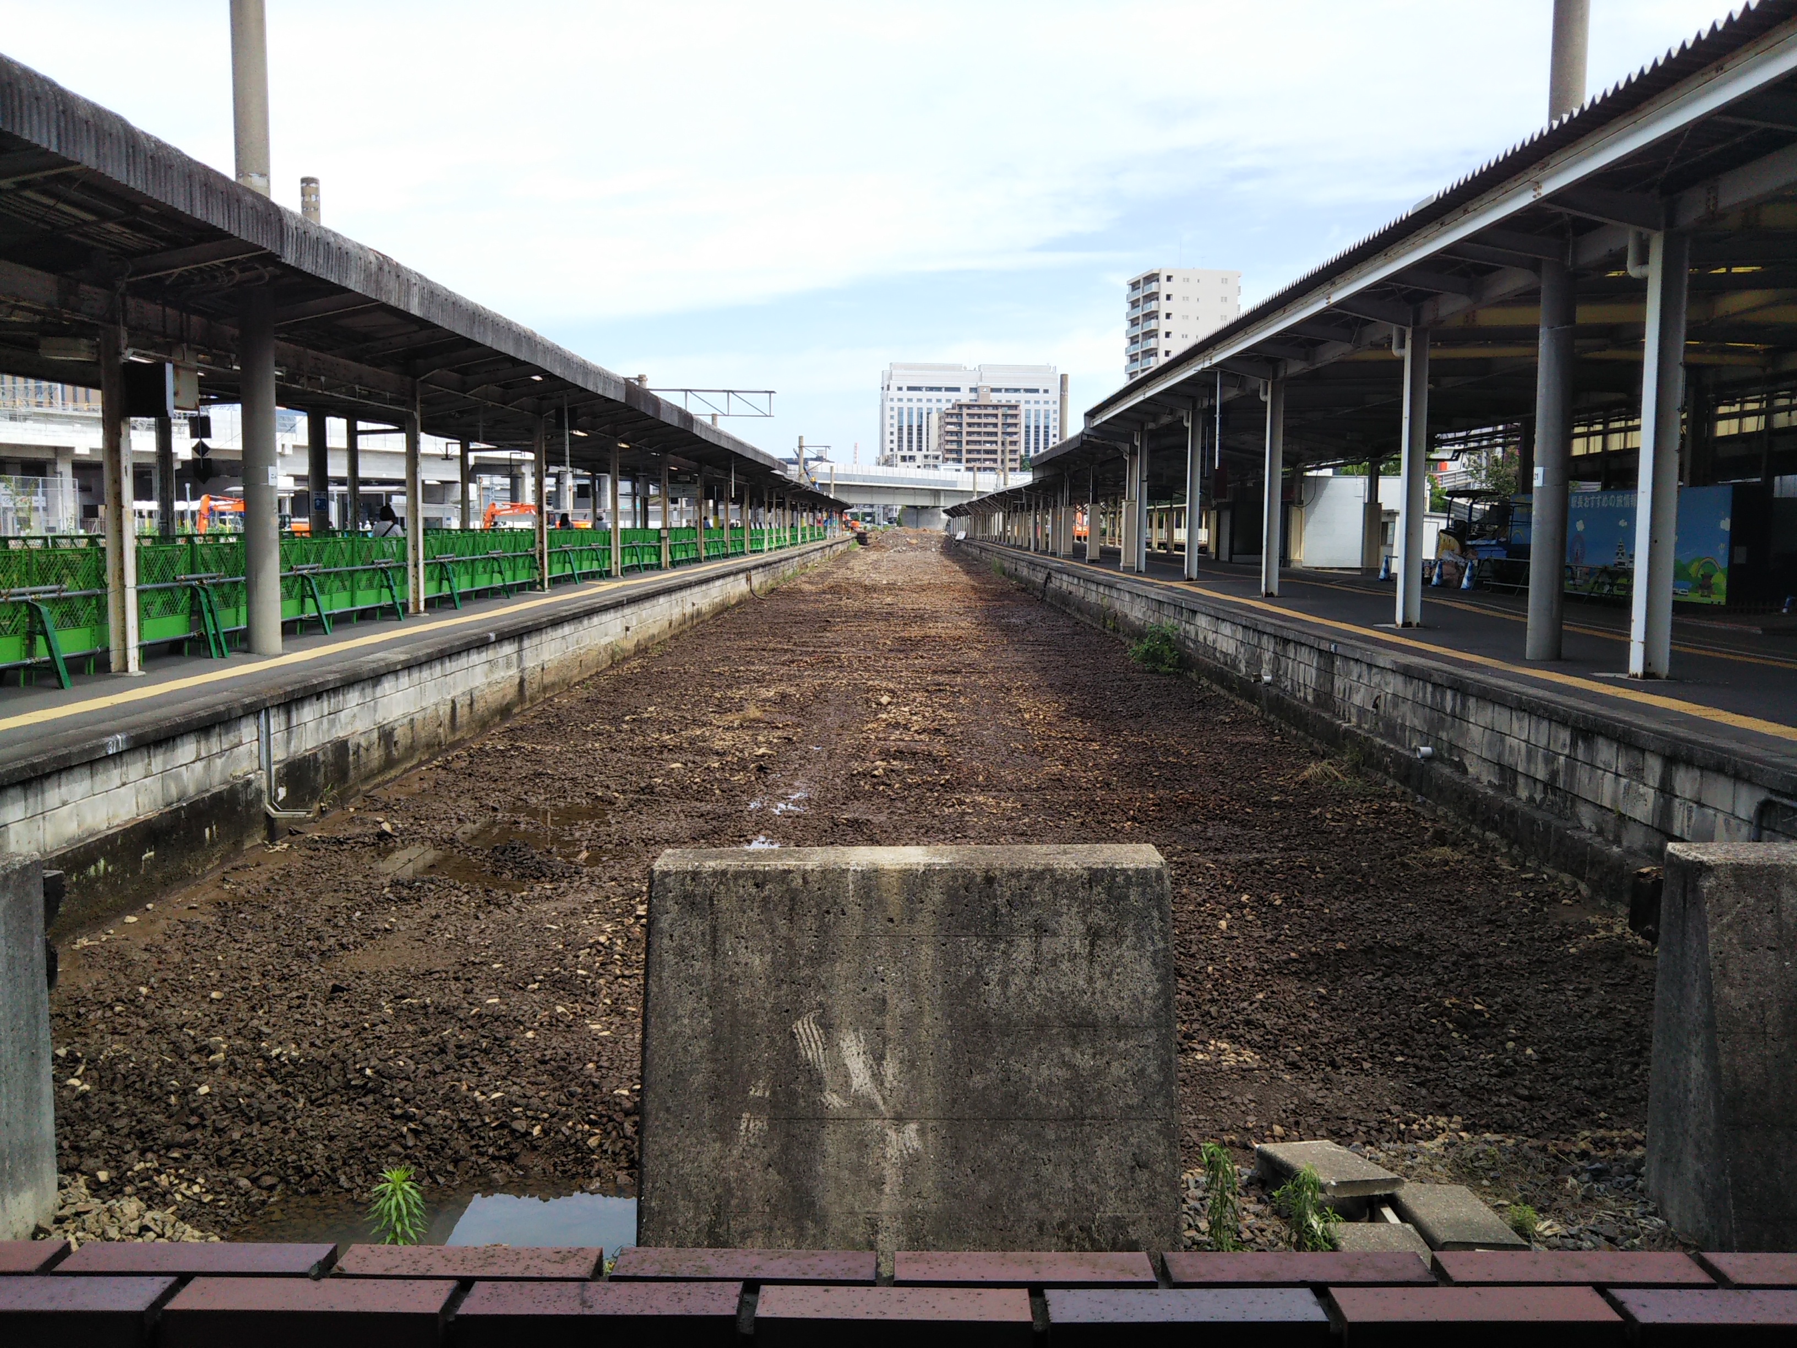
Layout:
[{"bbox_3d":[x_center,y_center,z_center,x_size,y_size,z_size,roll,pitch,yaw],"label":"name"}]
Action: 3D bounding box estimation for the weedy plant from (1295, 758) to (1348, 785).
[{"bbox_3d":[4.264,0.985,15.651,0.500,0.200,0.420,1,6,0],"label":"weedy plant"}]

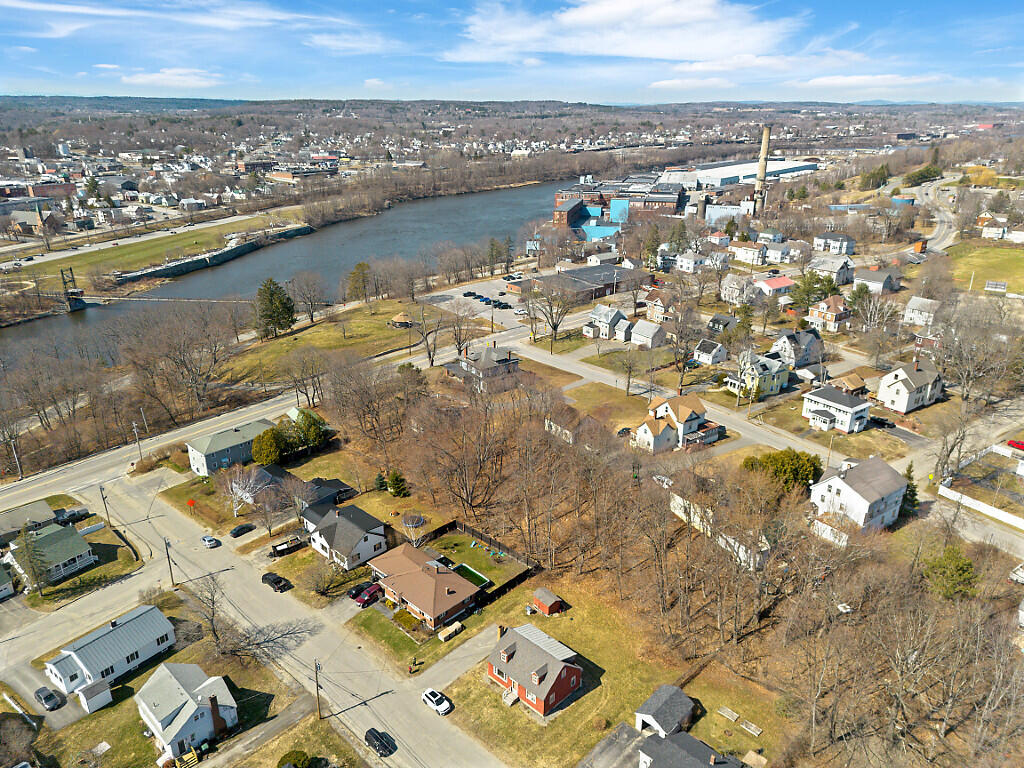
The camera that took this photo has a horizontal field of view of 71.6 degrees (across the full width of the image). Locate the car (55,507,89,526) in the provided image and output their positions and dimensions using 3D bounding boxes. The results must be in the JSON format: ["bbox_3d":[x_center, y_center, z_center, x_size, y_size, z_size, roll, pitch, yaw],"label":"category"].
[{"bbox_3d":[-92.150,27.800,148.850,2.000,1.850,5.800,19,29,40],"label":"car"}]

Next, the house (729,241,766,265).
[{"bbox_3d":[110.060,-60.820,327.620,14.900,8.900,7.800,19,29,39],"label":"house"}]

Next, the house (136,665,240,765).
[{"bbox_3d":[-44.390,42.780,96.170,11.200,6.300,9.100,19,28,39],"label":"house"}]

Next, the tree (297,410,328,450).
[{"bbox_3d":[-49.998,11.059,177.264,6.500,9.000,6.500,0,22,0],"label":"tree"}]

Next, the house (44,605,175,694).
[{"bbox_3d":[-59.150,39.060,105.130,9.300,4.900,14.800,15,26,32],"label":"house"}]

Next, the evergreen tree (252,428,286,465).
[{"bbox_3d":[-56.489,13.879,165.287,7.300,8.300,7.300,0,22,0],"label":"evergreen tree"}]

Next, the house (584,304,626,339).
[{"bbox_3d":[33.369,-22.203,256.166,12.500,9.300,10.000,-17,27,-37],"label":"house"}]

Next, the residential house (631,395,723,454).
[{"bbox_3d":[40.537,9.374,176.469,22.000,9.600,12.500,-16,27,-35],"label":"residential house"}]

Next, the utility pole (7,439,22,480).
[{"bbox_3d":[-108.975,16.680,155.761,0.350,9.700,0.350,0,22,0],"label":"utility pole"}]

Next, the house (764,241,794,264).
[{"bbox_3d":[143.535,-70.923,382.226,10.300,9.200,10.200,19,28,39],"label":"house"}]

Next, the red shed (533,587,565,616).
[{"bbox_3d":[5.520,36.120,118.010,3.600,2.800,2.800,19,28,39],"label":"red shed"}]

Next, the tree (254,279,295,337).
[{"bbox_3d":[-83.852,-26.918,251.264,13.000,20.800,13.000,0,22,0],"label":"tree"}]

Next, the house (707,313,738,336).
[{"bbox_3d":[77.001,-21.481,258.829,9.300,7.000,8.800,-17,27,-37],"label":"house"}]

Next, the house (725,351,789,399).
[{"bbox_3d":[72.435,-3.229,209.434,15.800,9.200,11.700,-15,26,-33],"label":"house"}]

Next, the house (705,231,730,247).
[{"bbox_3d":[115.260,-81.580,394.420,8.800,8.800,8.600,-14,26,-32],"label":"house"}]

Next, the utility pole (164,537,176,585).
[{"bbox_3d":[-60.115,31.207,124.479,0.400,10.100,0.400,15,26,33],"label":"utility pole"}]

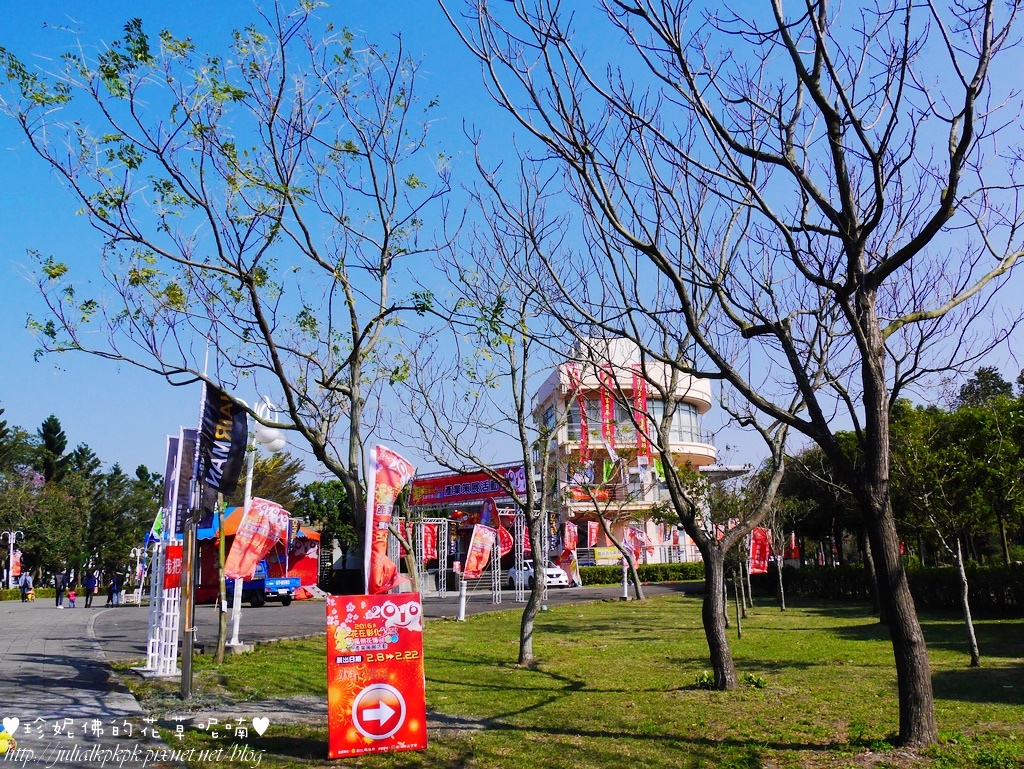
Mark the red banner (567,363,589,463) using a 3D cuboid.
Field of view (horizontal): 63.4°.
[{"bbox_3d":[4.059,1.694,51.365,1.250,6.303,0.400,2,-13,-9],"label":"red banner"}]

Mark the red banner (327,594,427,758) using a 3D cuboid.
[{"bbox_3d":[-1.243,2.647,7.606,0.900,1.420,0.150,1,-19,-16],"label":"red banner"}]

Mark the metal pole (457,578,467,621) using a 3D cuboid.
[{"bbox_3d":[-1.415,6.137,23.600,0.170,1.130,0.170,-1,-12,0],"label":"metal pole"}]

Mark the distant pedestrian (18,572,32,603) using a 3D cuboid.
[{"bbox_3d":[-25.554,10.633,43.529,0.620,1.582,0.420,3,-13,-14],"label":"distant pedestrian"}]

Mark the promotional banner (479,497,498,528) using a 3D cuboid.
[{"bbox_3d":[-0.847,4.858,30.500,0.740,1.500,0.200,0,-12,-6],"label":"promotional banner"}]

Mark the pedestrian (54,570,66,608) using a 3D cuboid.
[{"bbox_3d":[-19.819,8.969,36.400,0.460,1.700,0.330,-10,-15,36],"label":"pedestrian"}]

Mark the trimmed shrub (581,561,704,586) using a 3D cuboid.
[{"bbox_3d":[7.764,11.262,49.300,7.800,1.100,1.000,3,-13,-20],"label":"trimmed shrub"}]

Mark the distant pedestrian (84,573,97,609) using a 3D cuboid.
[{"bbox_3d":[-18.645,9.086,36.702,0.550,1.613,0.400,-2,-13,8],"label":"distant pedestrian"}]

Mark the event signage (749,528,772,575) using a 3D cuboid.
[{"bbox_3d":[9.693,6.515,32.358,0.820,1.761,0.250,-1,-13,3],"label":"event signage"}]

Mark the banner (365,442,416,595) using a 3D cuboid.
[{"bbox_3d":[-1.246,1.405,8.500,0.530,1.550,0.250,3,-13,-18],"label":"banner"}]

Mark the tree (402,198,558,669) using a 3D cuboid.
[{"bbox_3d":[-0.585,0.523,15.457,3.200,8.955,3.000,0,-13,0],"label":"tree"}]

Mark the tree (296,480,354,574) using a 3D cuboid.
[{"bbox_3d":[-10.828,8.747,48.254,4.000,6.306,3.800,0,-13,0],"label":"tree"}]

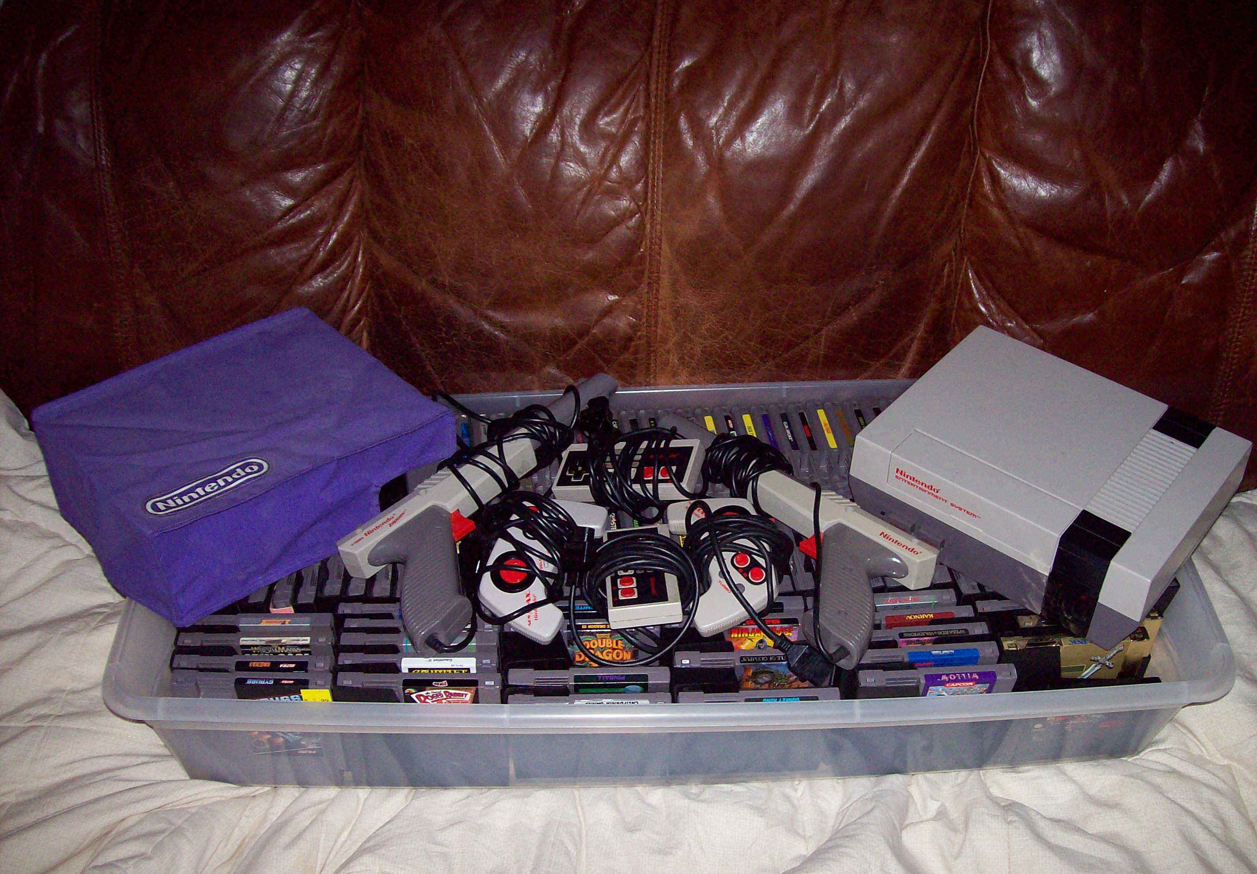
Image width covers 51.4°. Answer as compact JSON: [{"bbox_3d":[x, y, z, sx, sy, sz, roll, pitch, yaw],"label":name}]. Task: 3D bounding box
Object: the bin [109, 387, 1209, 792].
[{"bbox_3d":[0.030,0.135,1.137,0.855,0.148,0.387,-1,41,-2],"label":"bin"}]

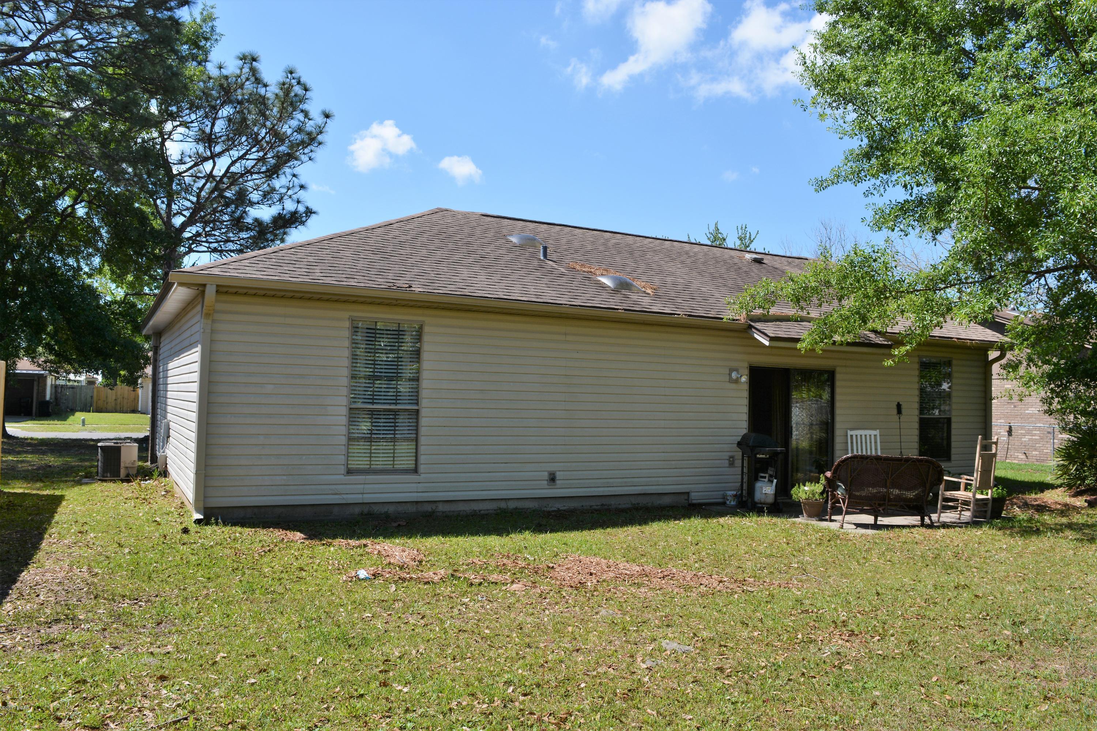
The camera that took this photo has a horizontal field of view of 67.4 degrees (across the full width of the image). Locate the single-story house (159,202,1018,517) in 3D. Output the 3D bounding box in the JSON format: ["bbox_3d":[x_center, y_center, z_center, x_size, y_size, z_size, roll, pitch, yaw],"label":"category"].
[{"bbox_3d":[0.176,-0.312,15.600,14.000,4.830,9.000,3,-3,-28],"label":"single-story house"}]

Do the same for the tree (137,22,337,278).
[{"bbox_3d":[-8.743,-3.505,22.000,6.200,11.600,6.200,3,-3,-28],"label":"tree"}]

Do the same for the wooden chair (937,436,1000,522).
[{"bbox_3d":[5.557,1.523,10.920,0.560,1.130,0.640,3,-3,-37],"label":"wooden chair"}]

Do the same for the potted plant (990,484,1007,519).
[{"bbox_3d":[6.101,1.894,11.450,0.500,0.470,0.500,3,-3,-28],"label":"potted plant"}]

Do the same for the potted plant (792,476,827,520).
[{"bbox_3d":[3.480,1.759,10.970,0.450,0.570,0.450,3,-3,-28],"label":"potted plant"}]

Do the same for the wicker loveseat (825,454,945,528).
[{"bbox_3d":[4.220,1.582,10.360,1.360,0.910,0.680,1,-2,6],"label":"wicker loveseat"}]

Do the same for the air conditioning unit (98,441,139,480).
[{"bbox_3d":[-7.287,1.591,13.924,0.590,0.620,0.600,3,-3,-33],"label":"air conditioning unit"}]

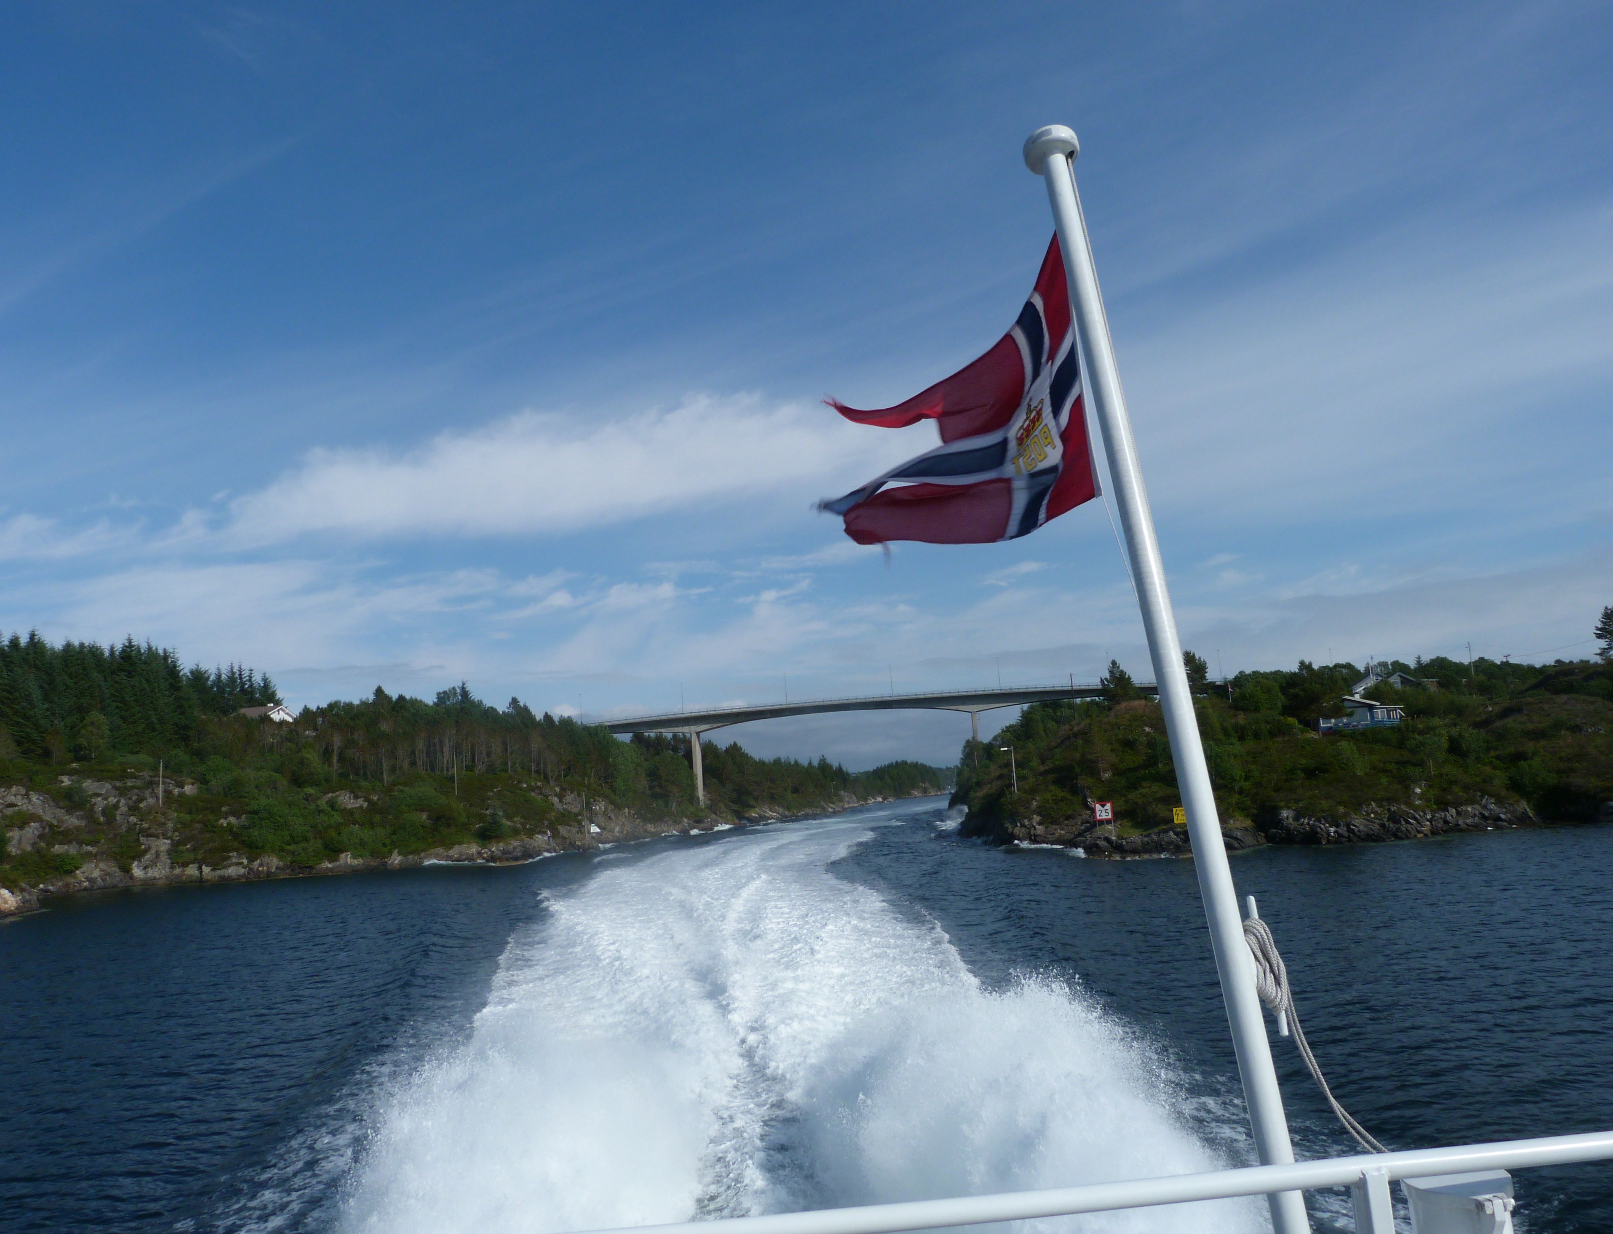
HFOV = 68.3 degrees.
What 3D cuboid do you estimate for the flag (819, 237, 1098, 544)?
[{"bbox_3d":[0.375,-0.500,2.950,0.280,0.710,1.000,6,-10,-37],"label":"flag"}]

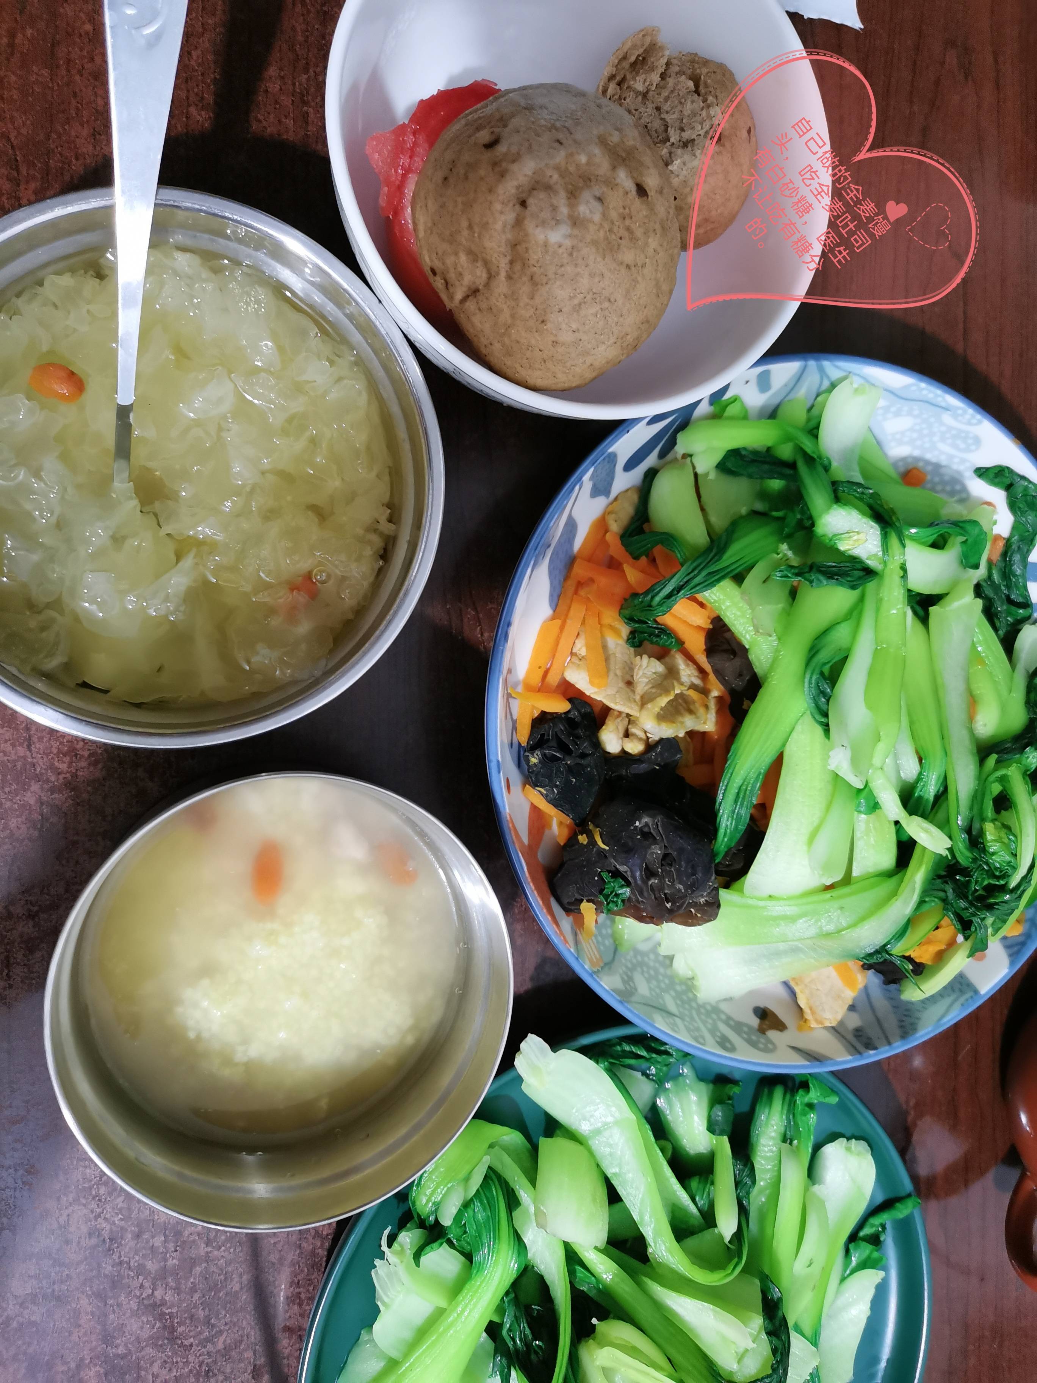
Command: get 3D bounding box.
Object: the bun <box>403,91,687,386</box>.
[{"bbox_3d":[0.009,-0.141,0.335,0.083,0.066,0.086,0,91,-13],"label":"bun"}]

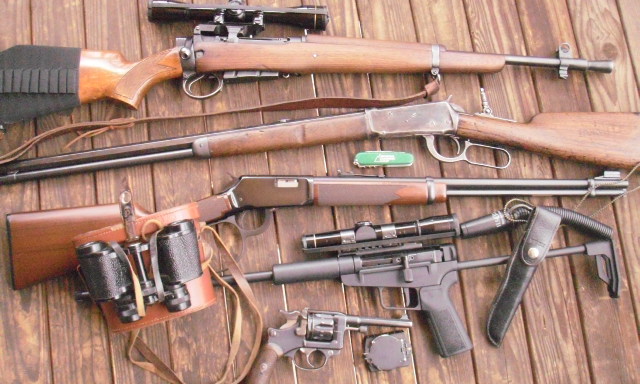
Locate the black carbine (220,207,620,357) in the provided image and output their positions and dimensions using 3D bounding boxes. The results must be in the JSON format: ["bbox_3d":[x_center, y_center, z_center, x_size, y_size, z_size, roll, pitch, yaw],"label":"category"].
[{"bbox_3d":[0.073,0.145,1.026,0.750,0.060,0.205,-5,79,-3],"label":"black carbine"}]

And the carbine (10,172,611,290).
[{"bbox_3d":[0.006,0.056,1.051,0.941,0.042,0.185,1,79,-2],"label":"carbine"}]

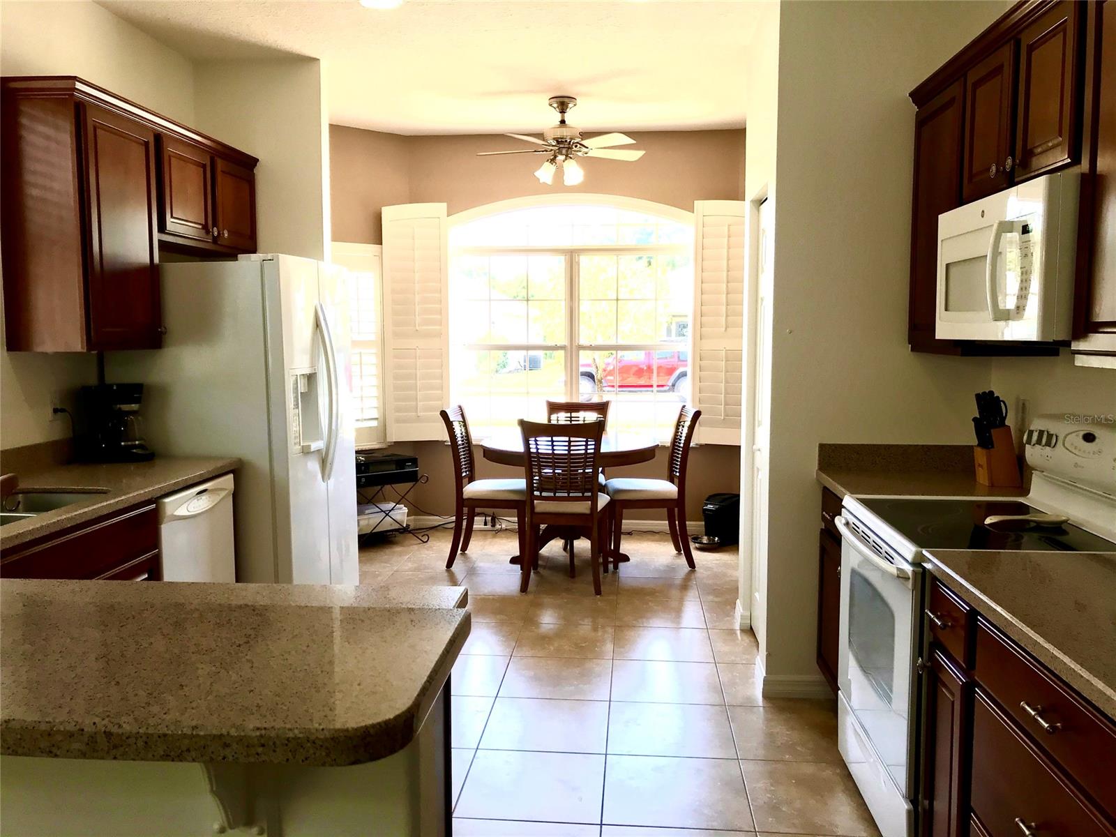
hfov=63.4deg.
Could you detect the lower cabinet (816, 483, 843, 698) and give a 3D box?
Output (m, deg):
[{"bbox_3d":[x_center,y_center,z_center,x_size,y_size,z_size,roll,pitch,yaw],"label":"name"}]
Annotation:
[{"bbox_3d":[1.319,0.710,3.317,0.620,0.880,0.470,0,6,5],"label":"lower cabinet"}]

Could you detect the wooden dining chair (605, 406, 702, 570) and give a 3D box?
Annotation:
[{"bbox_3d":[0.582,0.422,5.734,0.560,0.985,0.490,0,6,-2],"label":"wooden dining chair"}]

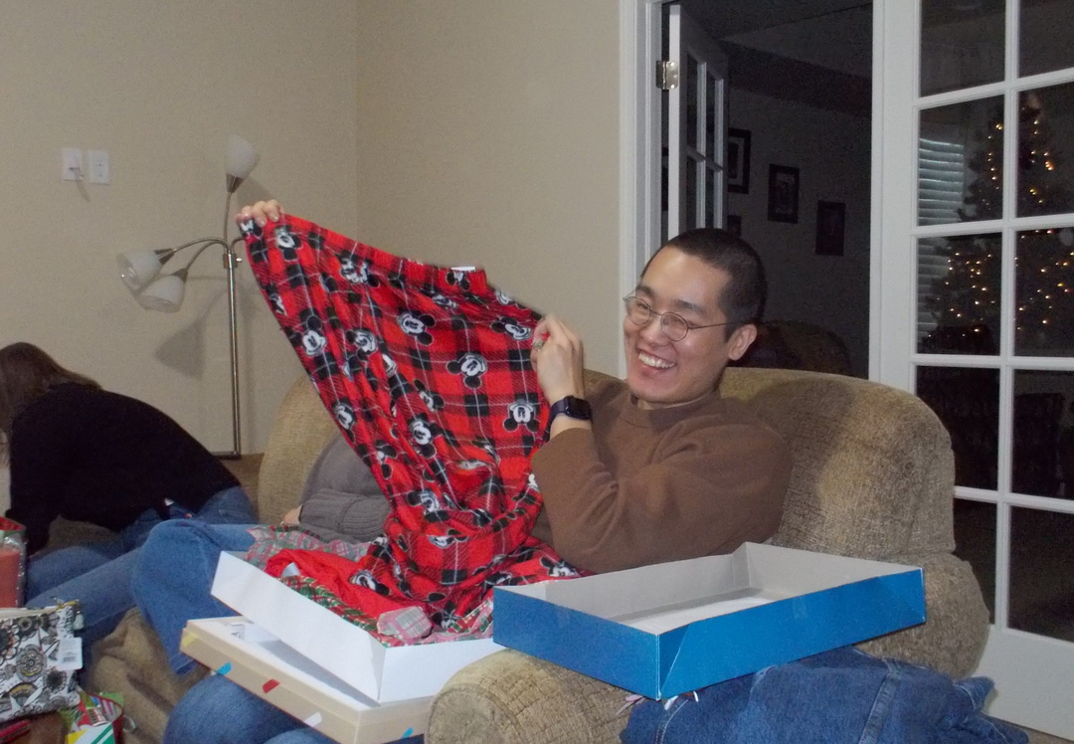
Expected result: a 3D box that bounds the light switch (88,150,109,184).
[{"bbox_3d":[-1.538,-0.717,4.030,0.071,0.116,0.010,-2,3,-42],"label":"light switch"}]

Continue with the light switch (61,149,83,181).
[{"bbox_3d":[-1.607,-0.716,3.975,0.071,0.115,0.012,-2,3,-42],"label":"light switch"}]

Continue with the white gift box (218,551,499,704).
[{"bbox_3d":[-0.213,0.328,1.562,0.280,0.063,0.430,7,4,-42],"label":"white gift box"}]

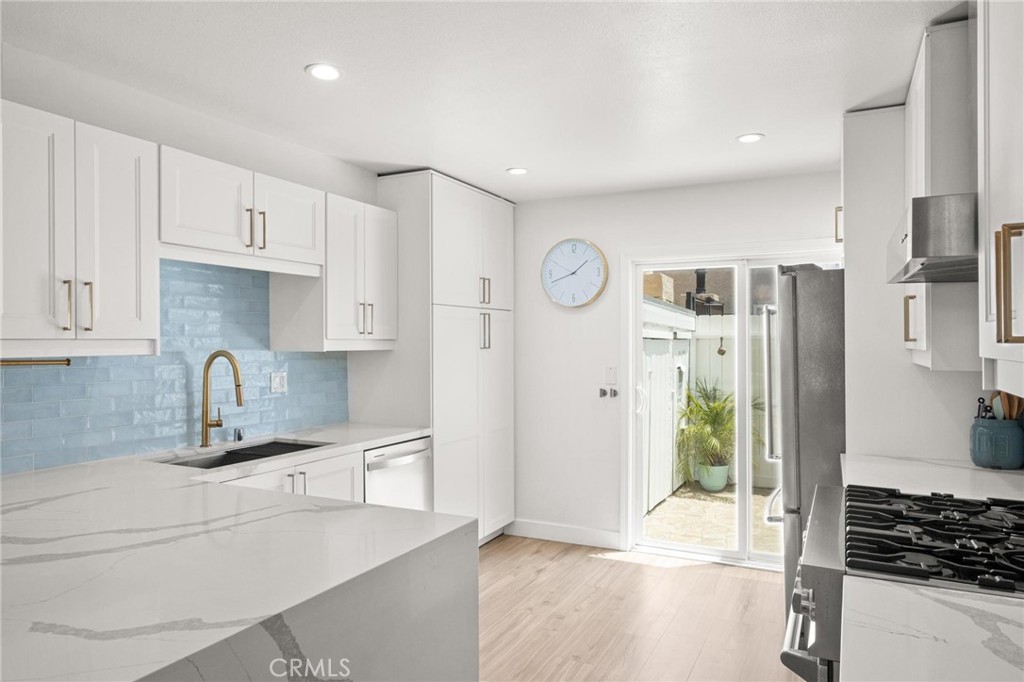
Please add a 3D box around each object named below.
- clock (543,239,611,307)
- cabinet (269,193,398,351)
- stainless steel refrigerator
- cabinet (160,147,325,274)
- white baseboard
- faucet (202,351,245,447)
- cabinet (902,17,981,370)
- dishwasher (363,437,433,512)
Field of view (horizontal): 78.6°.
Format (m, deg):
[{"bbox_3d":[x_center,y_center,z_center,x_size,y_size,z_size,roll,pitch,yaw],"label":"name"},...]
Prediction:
[{"bbox_3d":[0.435,-0.483,4.391,0.482,0.478,0.046,0,0,28],"label":"clock"},{"bbox_3d":[-1.012,-0.358,3.613,0.420,0.828,0.587,0,0,28],"label":"cabinet"},{"bbox_3d":[1.806,0.538,3.111,0.845,1.769,0.910,0,0,28],"label":"stainless steel refrigerator"},{"bbox_3d":[-1.357,-0.553,2.955,0.415,0.440,0.893,0,0,28],"label":"cabinet"},{"bbox_3d":[0.347,1.374,4.478,0.900,0.115,0.018,0,0,28],"label":"white baseboard"},{"bbox_3d":[-1.383,0.278,3.029,0.270,0.473,0.115,0,0,28],"label":"faucet"},{"bbox_3d":[1.680,-0.467,2.233,0.408,1.115,0.665,0,0,28],"label":"cabinet"},{"bbox_3d":[-0.870,0.989,3.537,0.625,0.850,0.585,0,0,28],"label":"dishwasher"}]

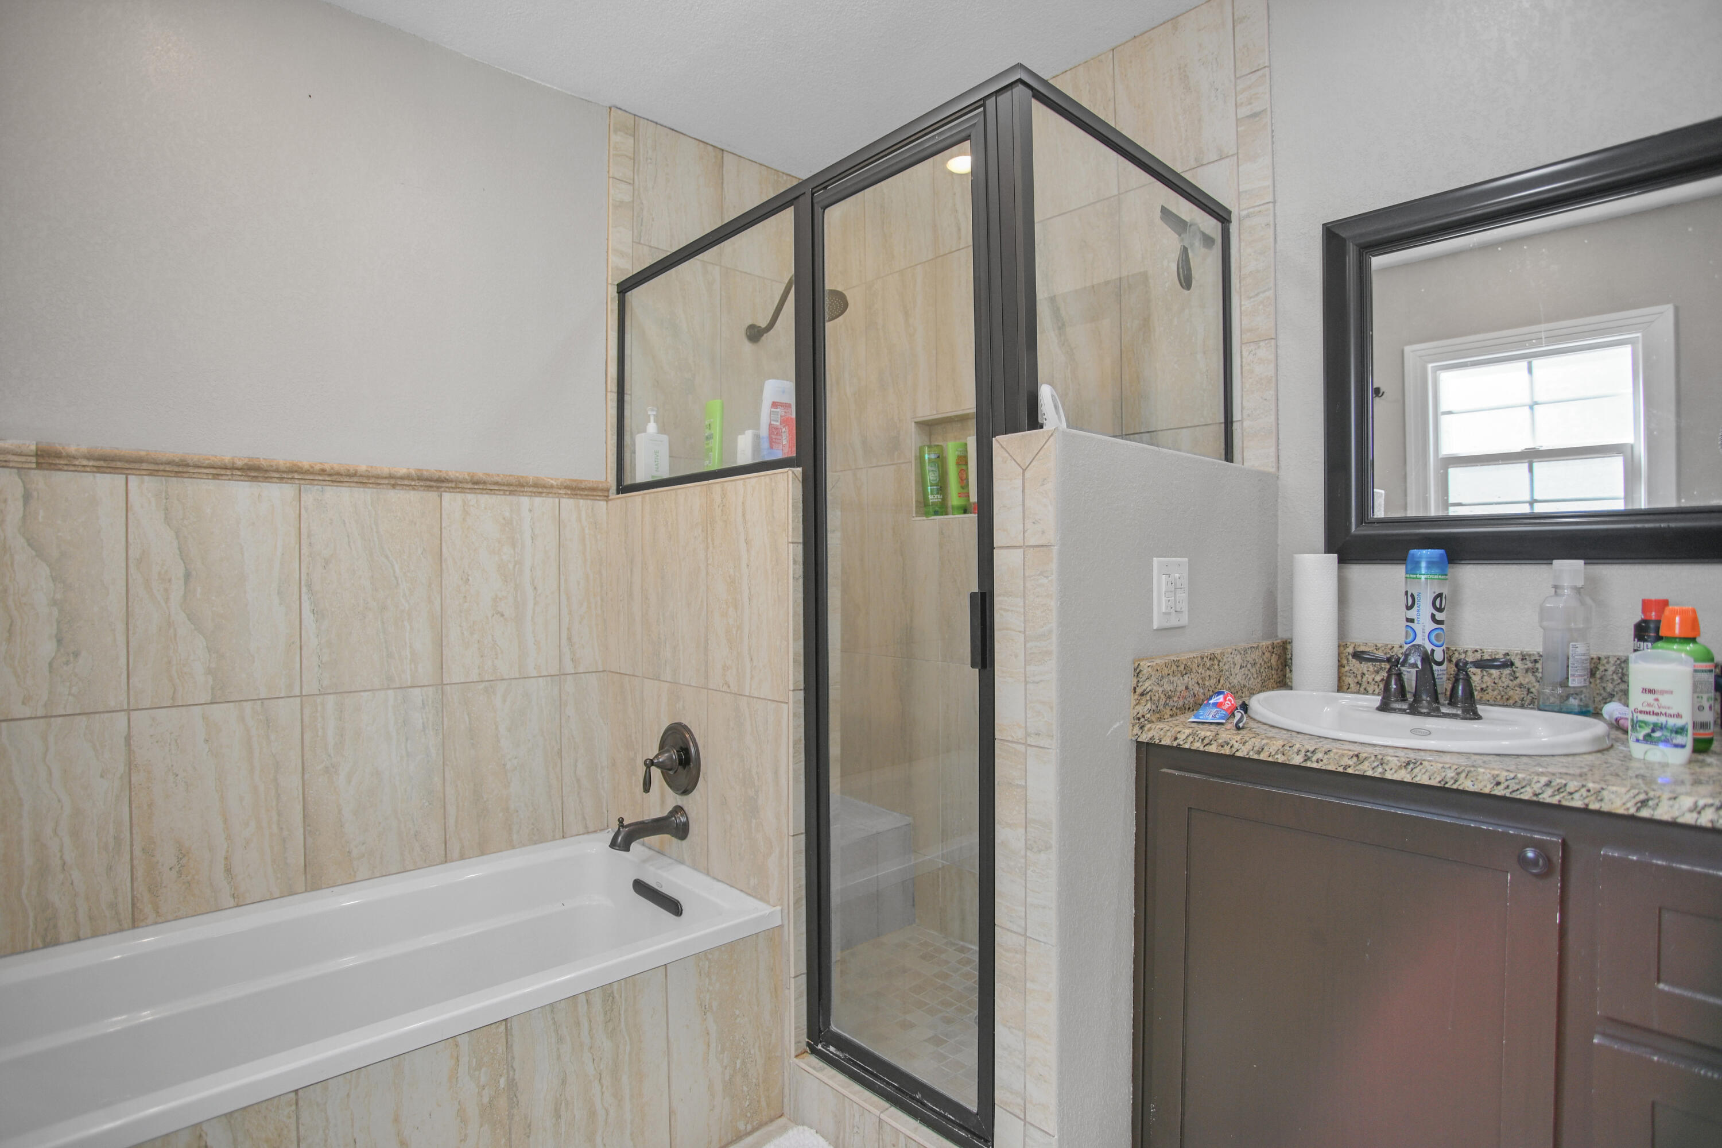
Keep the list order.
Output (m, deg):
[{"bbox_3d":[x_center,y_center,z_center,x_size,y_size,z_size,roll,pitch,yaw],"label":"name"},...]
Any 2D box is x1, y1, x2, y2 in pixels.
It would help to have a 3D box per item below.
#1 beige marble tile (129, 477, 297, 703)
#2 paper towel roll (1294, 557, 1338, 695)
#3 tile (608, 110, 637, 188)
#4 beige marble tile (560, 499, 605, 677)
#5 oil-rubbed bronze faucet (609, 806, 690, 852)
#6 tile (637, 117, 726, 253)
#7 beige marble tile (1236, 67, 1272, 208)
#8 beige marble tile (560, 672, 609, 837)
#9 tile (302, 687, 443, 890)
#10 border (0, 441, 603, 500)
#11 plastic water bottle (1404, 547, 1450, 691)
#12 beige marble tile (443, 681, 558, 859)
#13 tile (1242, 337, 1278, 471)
[{"bbox_3d":[-1.336,0.038,1.695,0.282,0.467,0.012,0,-1,-41],"label":"beige marble tile"},{"bbox_3d":[0.913,0.101,1.630,0.084,0.284,0.084,0,0,-44],"label":"paper towel roll"},{"bbox_3d":[-0.698,-1.240,2.368,0.076,0.202,0.012,0,0,-39],"label":"tile"},{"bbox_3d":[-0.752,0.035,2.208,0.135,0.467,0.012,0,-1,-41],"label":"beige marble tile"},{"bbox_3d":[-0.504,0.610,1.932,0.175,0.084,0.072,0,0,-41],"label":"oil-rubbed bronze faucet"},{"bbox_3d":[-0.544,-1.122,2.412,0.289,0.360,0.012,0,-1,-41],"label":"tile"},{"bbox_3d":[0.885,-0.972,1.824,0.071,0.301,0.012,-1,-1,45],"label":"beige marble tile"},{"bbox_3d":[-0.746,0.480,2.204,0.135,0.424,0.012,0,-1,-41],"label":"beige marble tile"},{"bbox_3d":[-1.175,0.509,1.976,0.296,0.451,0.012,0,0,-39],"label":"tile"},{"bbox_3d":[-1.150,-0.220,1.841,1.216,0.047,0.028,0,-1,-41],"label":"border"},{"bbox_3d":[1.027,0.099,1.475,0.067,0.288,0.067,0,0,-44],"label":"plastic water bottle"},{"bbox_3d":[-0.904,0.481,2.066,0.286,0.424,0.012,0,-1,-41],"label":"beige marble tile"},{"bbox_3d":[0.892,-0.376,1.816,0.012,0.285,0.071,0,0,-44],"label":"tile"}]

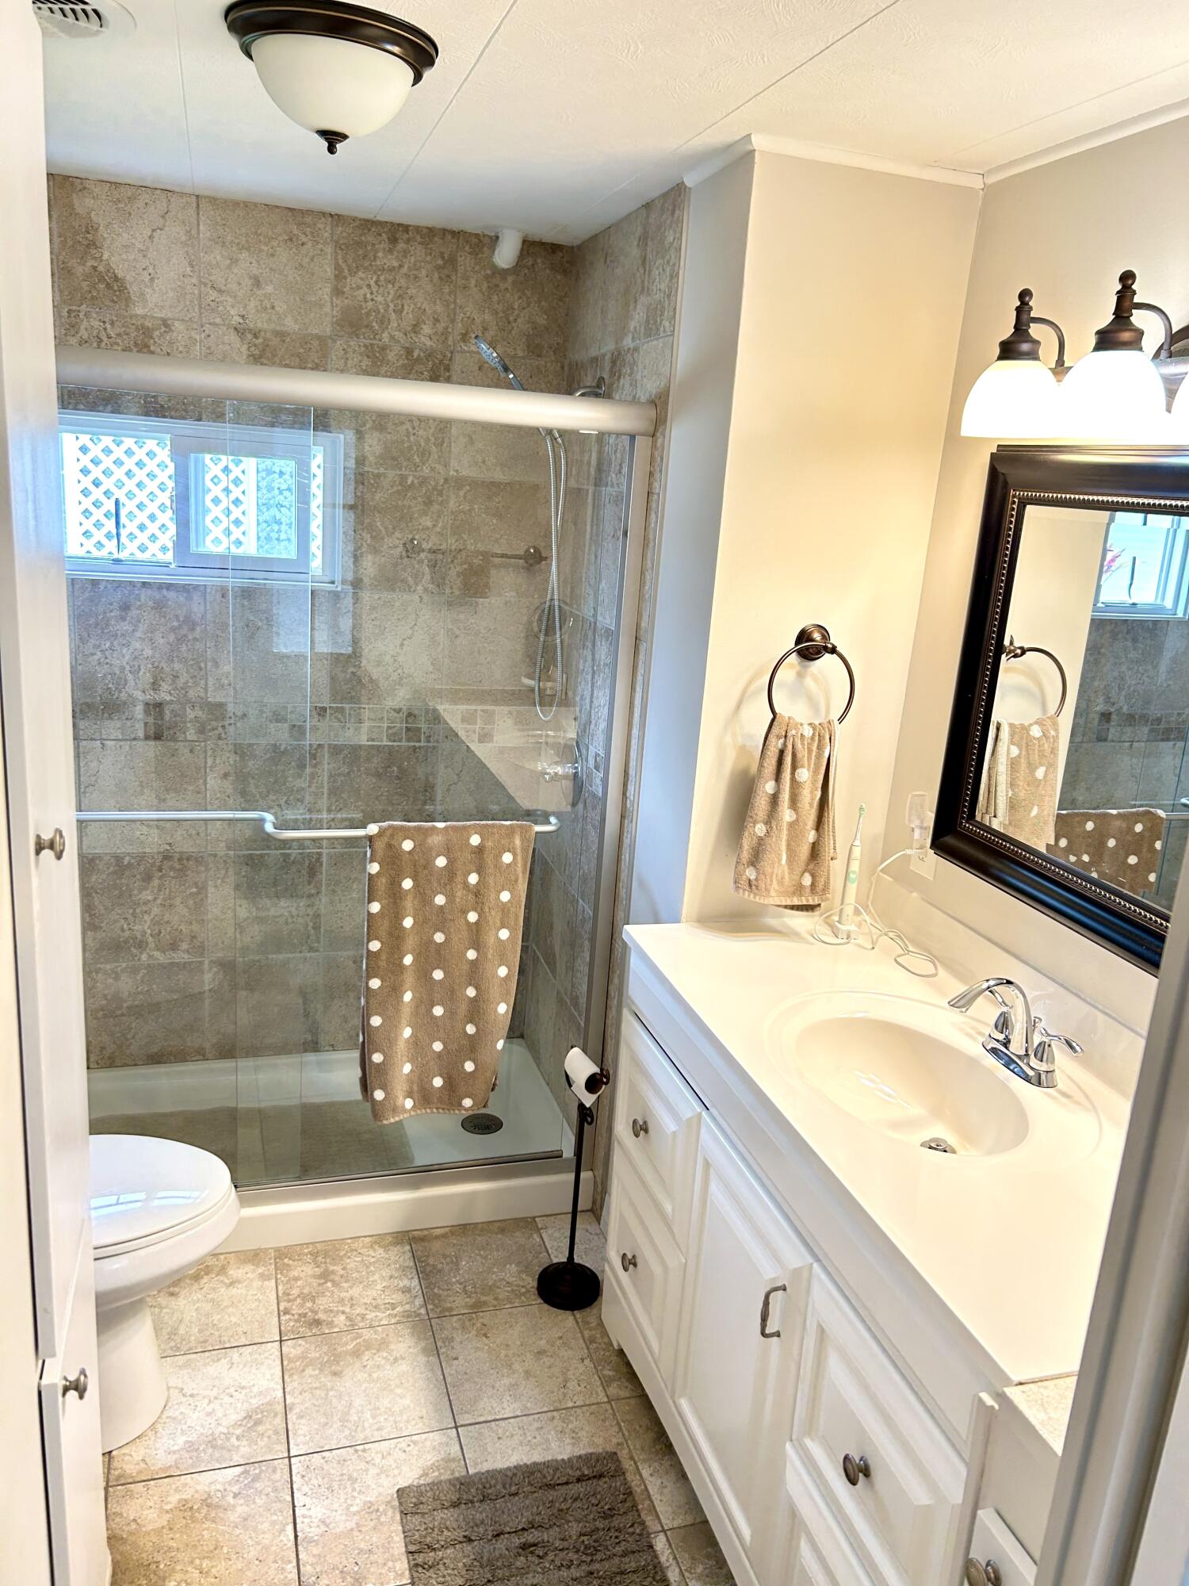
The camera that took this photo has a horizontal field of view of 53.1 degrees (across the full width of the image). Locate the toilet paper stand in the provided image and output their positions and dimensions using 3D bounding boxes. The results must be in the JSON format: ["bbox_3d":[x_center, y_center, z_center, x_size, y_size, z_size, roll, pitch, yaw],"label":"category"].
[{"bbox_3d":[-0.032,0.828,2.576,0.145,0.580,0.165,0,15,-17],"label":"toilet paper stand"}]

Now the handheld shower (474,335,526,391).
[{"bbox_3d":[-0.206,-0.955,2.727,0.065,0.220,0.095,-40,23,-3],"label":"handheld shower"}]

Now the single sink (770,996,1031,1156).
[{"bbox_3d":[0.467,0.498,1.828,0.310,0.140,0.450,0,15,-17],"label":"single sink"}]

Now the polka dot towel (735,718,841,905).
[{"bbox_3d":[0.376,0.037,2.316,0.222,0.395,0.085,0,15,-17],"label":"polka dot towel"}]

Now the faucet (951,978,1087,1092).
[{"bbox_3d":[0.623,0.357,1.840,0.185,0.152,0.225,0,15,-17],"label":"faucet"}]

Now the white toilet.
[{"bbox_3d":[-1.009,0.778,2.172,0.700,0.740,0.430,0,15,-17],"label":"white toilet"}]

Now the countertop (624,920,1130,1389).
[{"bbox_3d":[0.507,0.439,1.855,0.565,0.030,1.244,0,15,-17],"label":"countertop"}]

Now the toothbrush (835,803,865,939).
[{"bbox_3d":[0.513,0.152,2.355,0.035,0.260,0.036,8,15,13],"label":"toothbrush"}]

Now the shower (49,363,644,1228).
[{"bbox_3d":[-0.775,0.022,2.806,1.527,1.910,0.735,0,15,-17],"label":"shower"}]

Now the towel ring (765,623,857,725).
[{"bbox_3d":[0.406,-0.218,2.279,0.187,0.202,0.075,0,15,-17],"label":"towel ring"}]

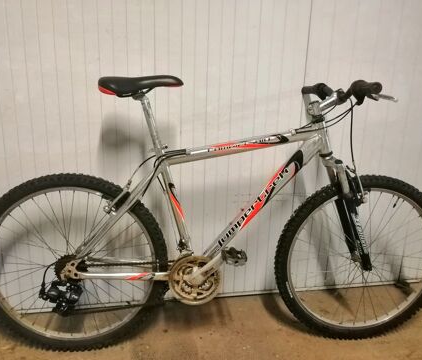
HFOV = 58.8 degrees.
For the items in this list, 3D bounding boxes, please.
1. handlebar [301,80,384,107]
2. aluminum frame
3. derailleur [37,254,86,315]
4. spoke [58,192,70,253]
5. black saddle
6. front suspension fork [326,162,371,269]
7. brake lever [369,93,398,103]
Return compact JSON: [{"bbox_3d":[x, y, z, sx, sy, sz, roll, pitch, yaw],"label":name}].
[{"bbox_3d":[0.434,-0.292,1.273,0.100,0.078,0.595,0,12,-6],"label":"handlebar"},{"bbox_3d":[-0.038,0.033,1.294,0.935,0.645,0.150,0,12,-6],"label":"aluminum frame"},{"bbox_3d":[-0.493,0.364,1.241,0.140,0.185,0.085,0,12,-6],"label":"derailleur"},{"bbox_3d":[-0.494,0.159,1.264,0.003,0.250,0.003,-6,8,-5],"label":"spoke"},{"bbox_3d":[-0.222,-0.298,1.205,0.270,0.080,0.152,0,12,-6],"label":"black saddle"},{"bbox_3d":[0.487,0.118,1.365,0.095,0.450,0.150,-18,13,-2],"label":"front suspension fork"},{"bbox_3d":[0.501,-0.233,1.076,0.042,0.028,0.115,0,12,-6],"label":"brake lever"}]

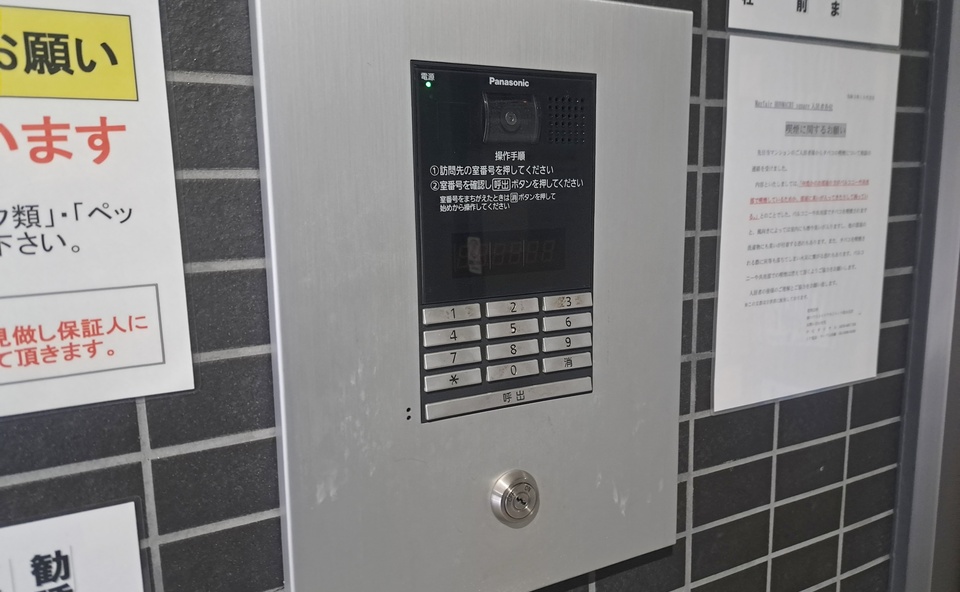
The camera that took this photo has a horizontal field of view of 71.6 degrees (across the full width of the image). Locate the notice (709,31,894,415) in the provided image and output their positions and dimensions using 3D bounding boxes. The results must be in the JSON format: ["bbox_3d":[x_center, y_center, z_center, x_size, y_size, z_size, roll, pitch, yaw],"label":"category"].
[{"bbox_3d":[0.288,-0.061,0.579,0.212,0.299,0.001,-6,10,-26],"label":"notice"}]

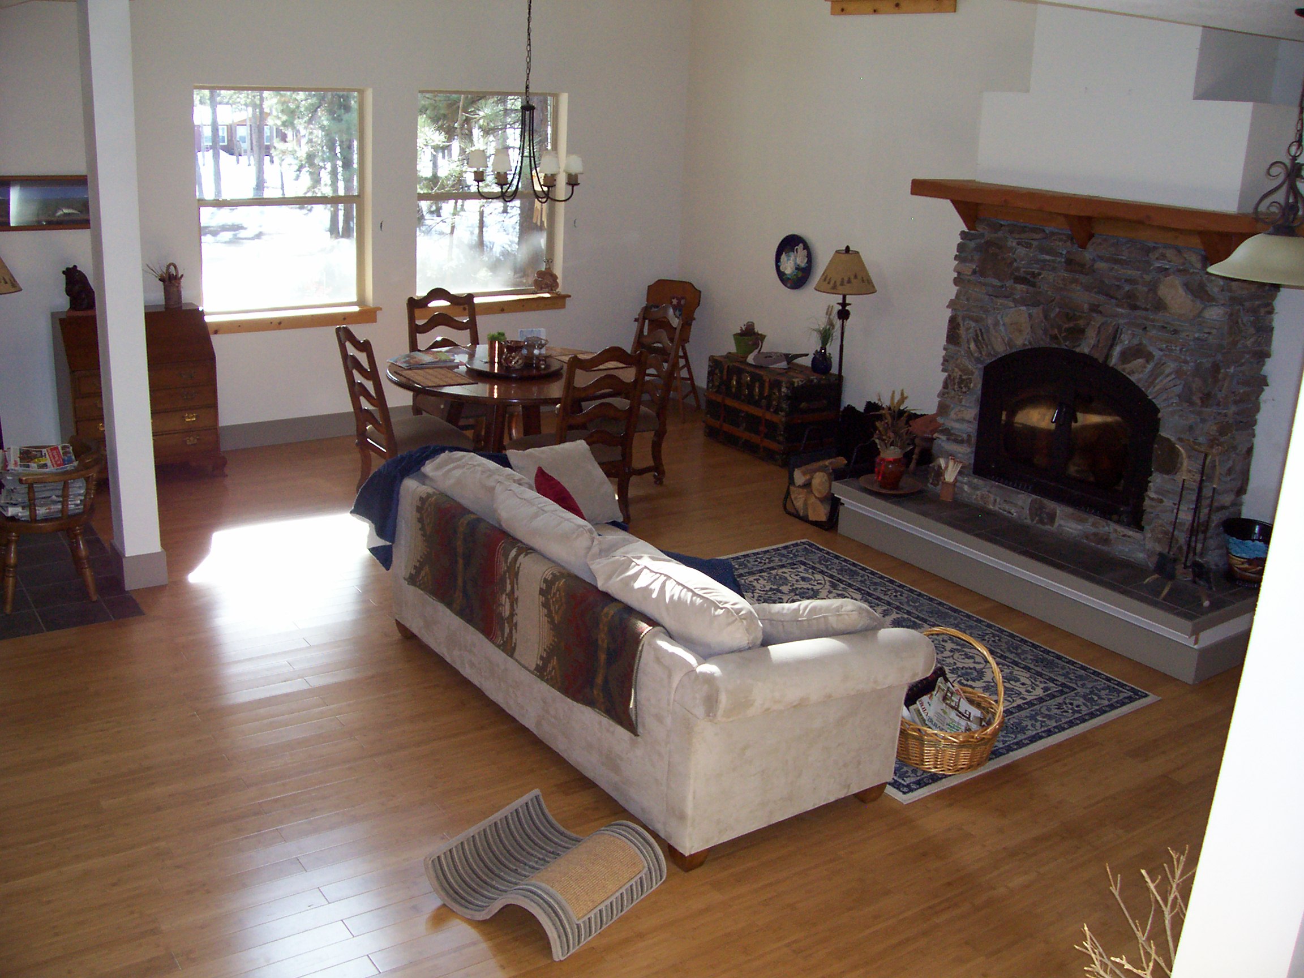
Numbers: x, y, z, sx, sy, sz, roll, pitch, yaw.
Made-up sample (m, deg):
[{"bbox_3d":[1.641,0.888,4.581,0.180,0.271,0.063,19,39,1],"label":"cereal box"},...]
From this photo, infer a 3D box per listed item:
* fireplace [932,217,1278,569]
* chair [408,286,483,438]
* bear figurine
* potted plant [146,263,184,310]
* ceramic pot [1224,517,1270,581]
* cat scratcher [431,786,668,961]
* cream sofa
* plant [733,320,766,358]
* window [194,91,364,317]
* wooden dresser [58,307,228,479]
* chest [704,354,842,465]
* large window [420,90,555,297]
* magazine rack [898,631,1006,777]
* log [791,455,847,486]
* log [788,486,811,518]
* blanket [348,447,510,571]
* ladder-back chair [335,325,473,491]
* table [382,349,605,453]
[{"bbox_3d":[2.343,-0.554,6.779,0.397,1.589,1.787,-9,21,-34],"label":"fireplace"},{"bbox_3d":[-1.278,-0.718,8.393,0.500,1.062,0.580,-8,21,-32],"label":"chair"},{"bbox_3d":[-3.465,-1.219,7.745,0.159,0.278,0.208,14,20,34],"label":"bear figurine"},{"bbox_3d":[-2.953,-1.231,7.776,0.210,0.290,0.140,-10,22,-35],"label":"potted plant"},{"bbox_3d":[2.856,0.307,6.101,0.320,0.270,0.320,3,18,-1],"label":"ceramic pot"},{"bbox_3d":[-0.332,1.199,4.097,0.536,0.164,0.531,14,21,34],"label":"cat scratcher"},{"bbox_3d":[-0.100,0.468,5.071,1.013,0.876,2.316,-10,22,-35],"label":"cream sofa"},{"bbox_3d":[0.709,-1.082,9.202,0.240,0.245,0.240,3,18,-1],"label":"plant"},{"bbox_3d":[-2.406,-1.889,8.345,1.183,1.440,0.120,-10,22,-35],"label":"window"},{"bbox_3d":[-3.216,-0.586,8.029,0.884,1.040,0.477,-9,21,-34],"label":"wooden dresser"},{"bbox_3d":[0.890,-0.613,9.481,0.516,0.611,0.943,-9,21,-34],"label":"chest"},{"bbox_3d":[-1.209,-2.178,9.550,1.221,1.470,0.119,-9,21,-34],"label":"large window"},{"bbox_3d":[1.146,0.806,5.077,0.496,0.477,0.496,7,17,15],"label":"magazine rack"},{"bbox_3d":[1.052,-0.111,7.943,0.427,0.119,0.109,-13,23,-42],"label":"log"},{"bbox_3d":[1.038,0.038,7.715,0.420,0.185,0.173,-10,22,-35],"label":"log"},{"bbox_3d":[-0.951,0.088,5.880,0.780,0.468,0.552,-10,22,-35],"label":"blanket"},{"bbox_3d":[-1.478,-0.405,7.362,0.580,1.062,0.500,-8,21,-32],"label":"ladder-back chair"},{"bbox_3d":[-0.906,-0.387,8.213,1.549,0.755,1.549,2,17,-1],"label":"table"}]

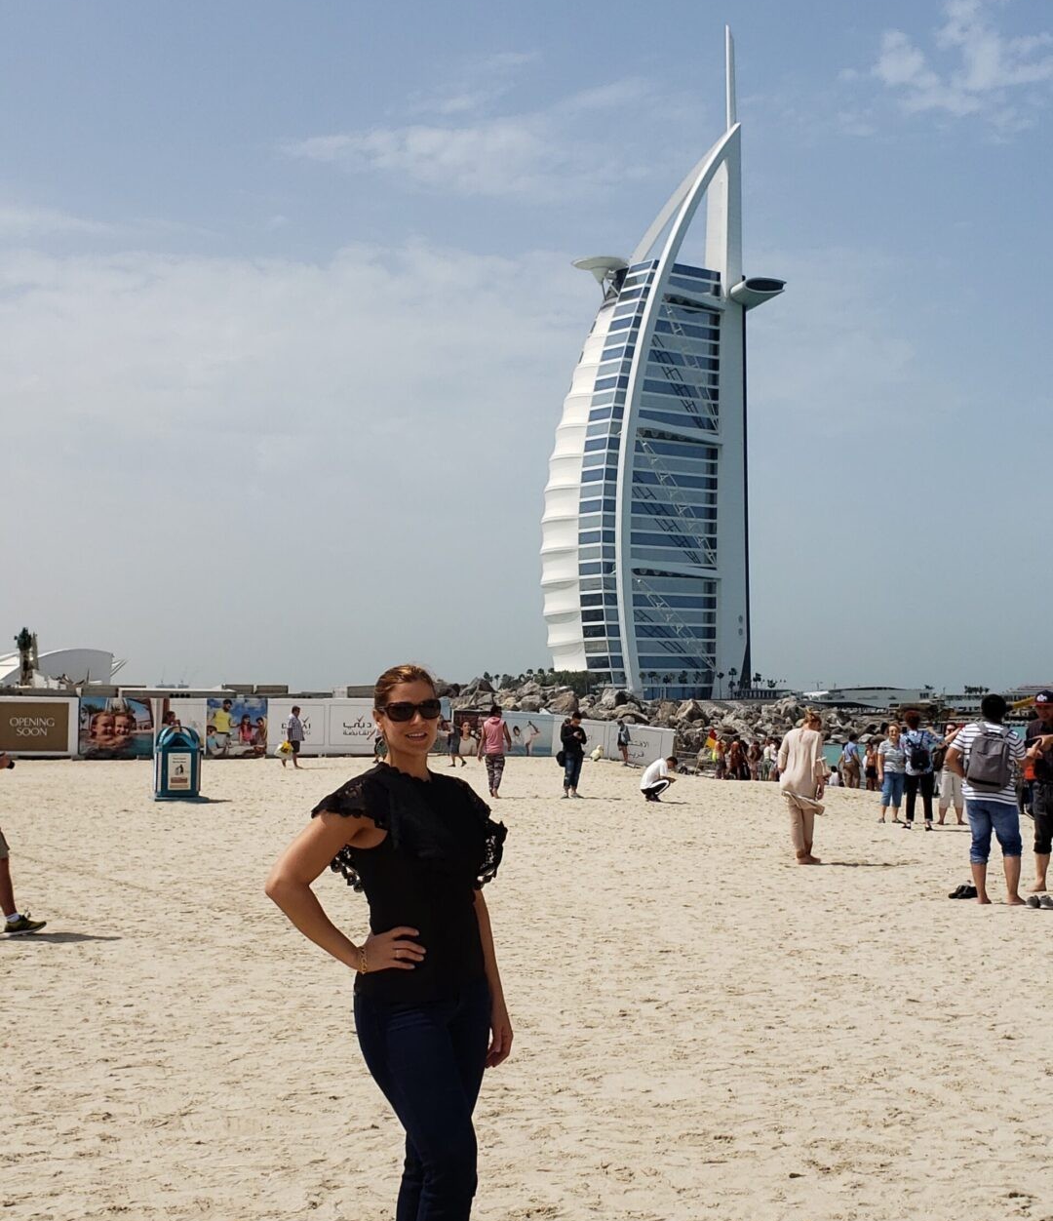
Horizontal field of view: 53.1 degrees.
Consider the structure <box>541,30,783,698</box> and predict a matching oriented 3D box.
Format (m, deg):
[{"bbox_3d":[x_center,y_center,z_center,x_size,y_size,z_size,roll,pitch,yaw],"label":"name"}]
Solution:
[{"bbox_3d":[54.272,-120.921,477.056,98.000,320.000,82.000,2,-5,-14],"label":"structure"}]

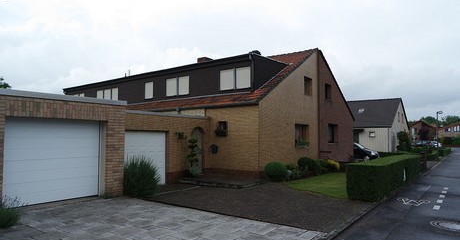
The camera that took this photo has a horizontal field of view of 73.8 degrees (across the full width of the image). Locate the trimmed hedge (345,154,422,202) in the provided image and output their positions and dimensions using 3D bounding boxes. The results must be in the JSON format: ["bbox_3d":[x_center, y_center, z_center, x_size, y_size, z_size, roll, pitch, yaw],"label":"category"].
[{"bbox_3d":[6.540,2.016,12.183,0.820,0.960,9.000,-2,-4,38],"label":"trimmed hedge"}]

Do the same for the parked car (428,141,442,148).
[{"bbox_3d":[37.826,4.590,57.042,4.250,1.480,1.770,-2,-4,38],"label":"parked car"}]

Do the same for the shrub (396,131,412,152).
[{"bbox_3d":[24.215,3.026,42.578,2.100,2.750,2.100,-2,-4,38],"label":"shrub"}]

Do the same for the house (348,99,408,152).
[{"bbox_3d":[20.323,0.800,47.541,11.000,7.700,15.000,-2,-4,38],"label":"house"}]

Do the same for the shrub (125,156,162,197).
[{"bbox_3d":[-2.724,1.704,9.535,1.120,1.220,1.120,0,-3,0],"label":"shrub"}]

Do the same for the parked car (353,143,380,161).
[{"bbox_3d":[10.553,2.704,26.185,4.150,1.520,1.740,-2,-4,38],"label":"parked car"}]

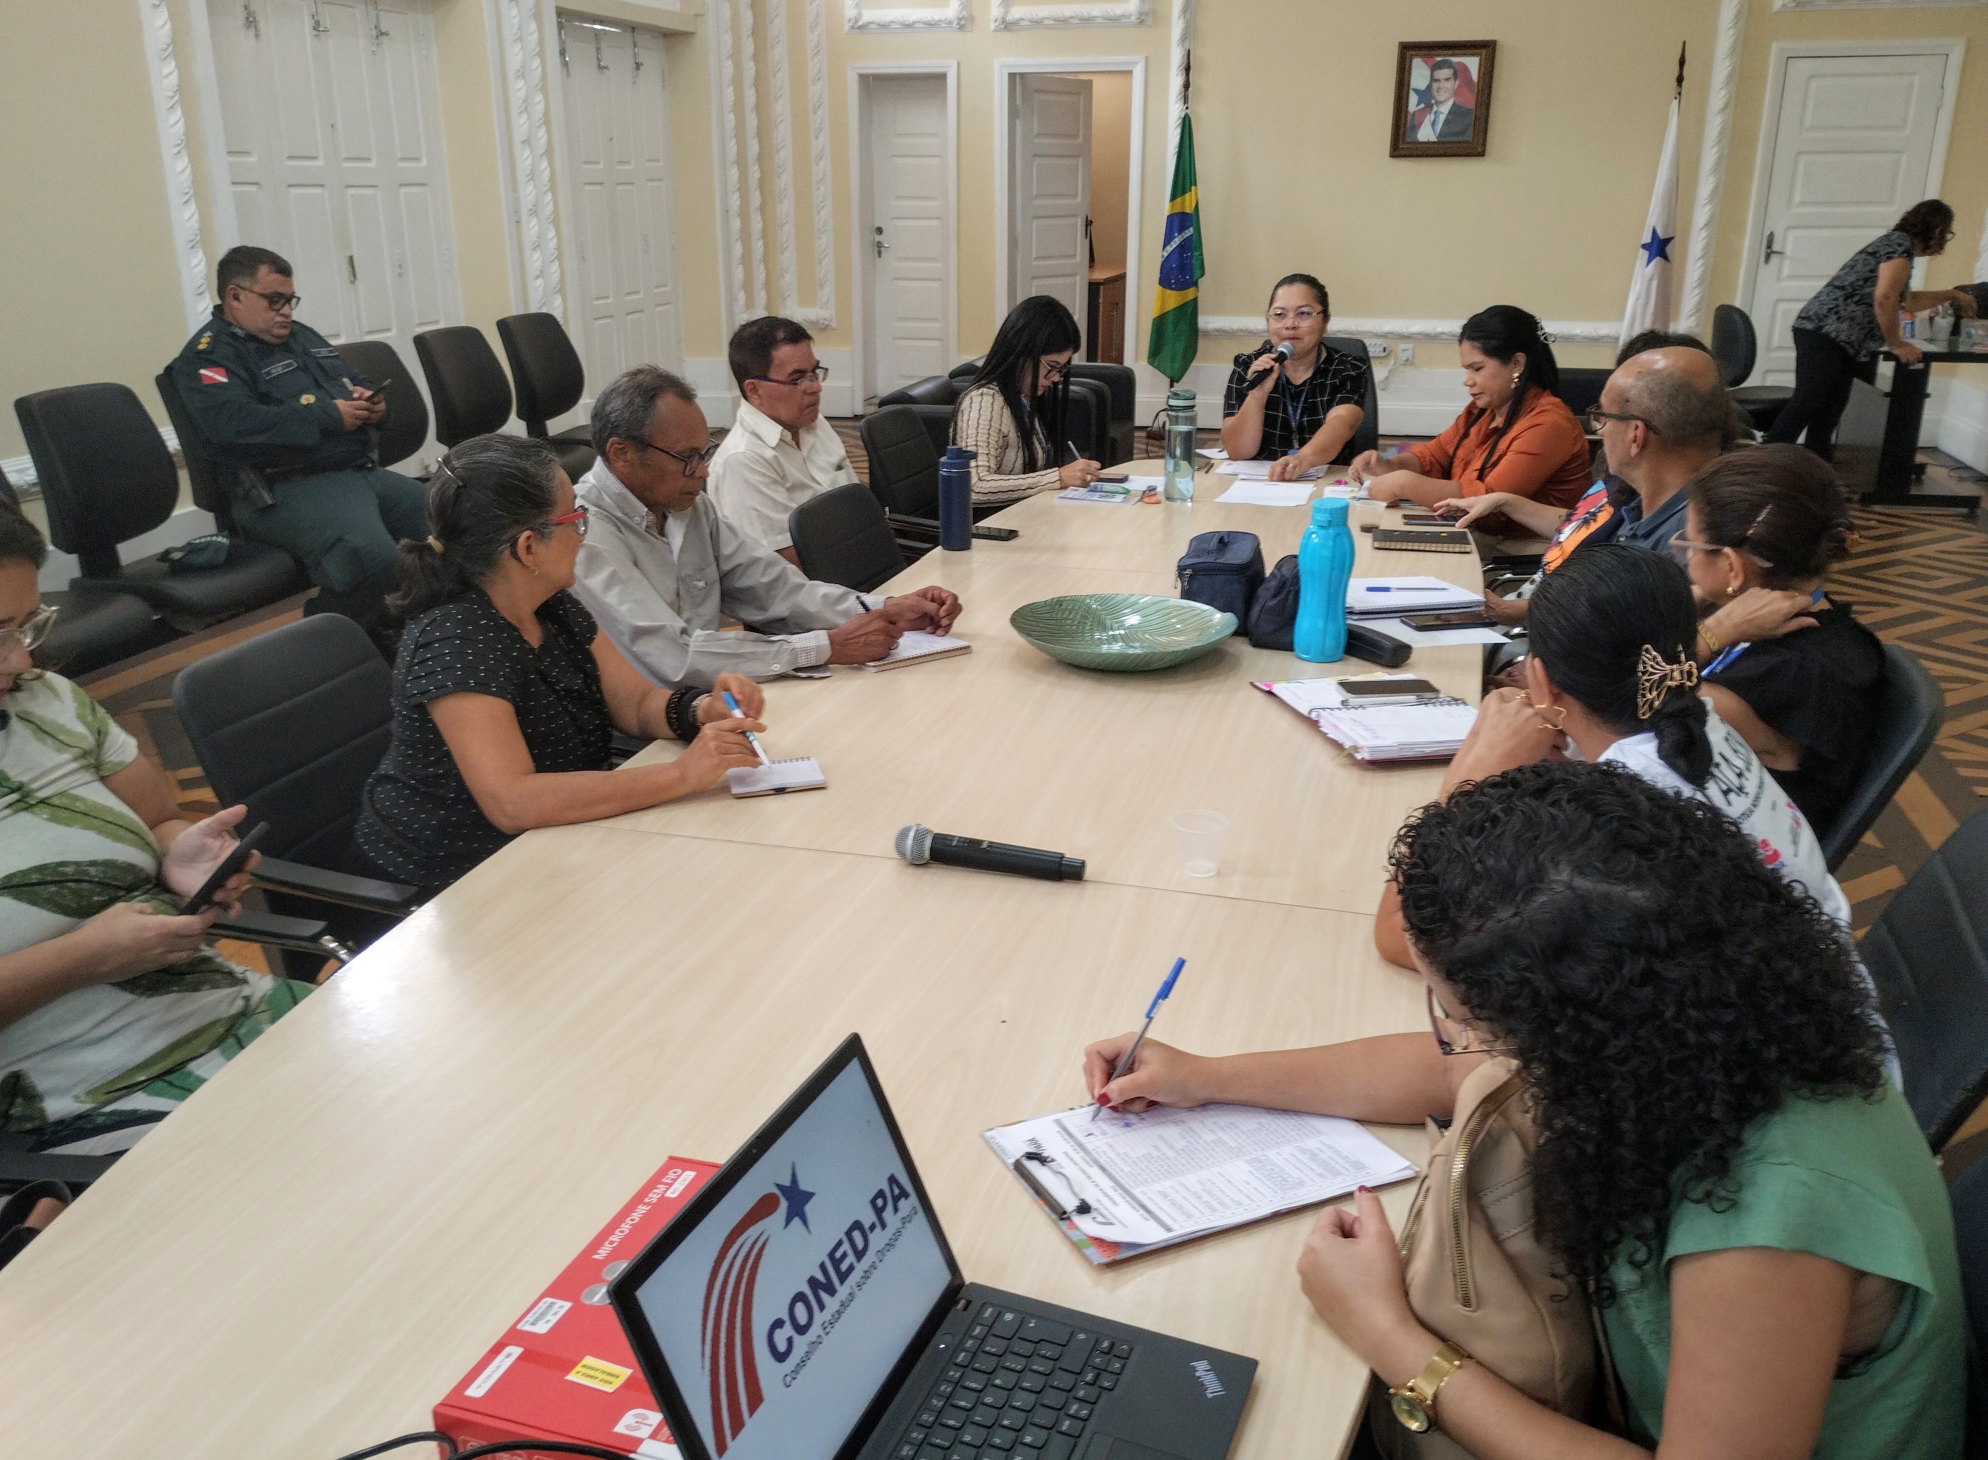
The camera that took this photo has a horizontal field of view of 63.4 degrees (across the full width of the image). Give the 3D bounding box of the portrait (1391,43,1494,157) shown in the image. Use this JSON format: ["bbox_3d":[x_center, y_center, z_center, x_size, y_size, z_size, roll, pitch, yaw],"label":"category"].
[{"bbox_3d":[2.728,-3.828,9.789,0.570,0.660,0.045,5,19,15],"label":"portrait"}]

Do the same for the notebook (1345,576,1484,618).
[{"bbox_3d":[0.822,-0.270,3.301,0.282,0.024,0.212,-5,19,-13],"label":"notebook"}]

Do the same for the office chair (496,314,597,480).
[{"bbox_3d":[-1.757,-1.308,7.160,0.640,0.980,0.500,6,20,16],"label":"office chair"}]

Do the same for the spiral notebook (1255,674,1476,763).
[{"bbox_3d":[0.631,-0.034,2.600,0.282,0.028,0.413,-3,19,-9],"label":"spiral notebook"}]

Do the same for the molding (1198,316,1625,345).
[{"bbox_3d":[2.589,-2.485,10.023,2.902,0.120,0.050,4,19,11],"label":"molding"}]

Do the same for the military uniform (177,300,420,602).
[{"bbox_3d":[-2.053,-0.857,5.111,0.740,0.920,0.590,6,20,16],"label":"military uniform"}]

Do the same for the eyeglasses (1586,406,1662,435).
[{"bbox_3d":[1.253,-0.610,3.122,0.145,0.050,0.145,-17,26,-41],"label":"eyeglasses"}]

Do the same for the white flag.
[{"bbox_3d":[3.783,-2.781,9.249,0.320,1.623,0.230,4,19,11],"label":"white flag"}]

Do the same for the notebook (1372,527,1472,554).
[{"bbox_3d":[0.985,-0.435,3.729,0.217,0.020,0.155,3,19,8],"label":"notebook"}]

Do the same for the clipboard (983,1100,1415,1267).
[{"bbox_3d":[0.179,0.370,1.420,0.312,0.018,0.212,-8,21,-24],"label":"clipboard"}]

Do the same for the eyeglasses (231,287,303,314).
[{"bbox_3d":[-2.080,-1.233,4.600,0.145,0.050,0.145,17,22,8],"label":"eyeglasses"}]

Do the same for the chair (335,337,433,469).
[{"bbox_3d":[-2.000,-0.866,5.817,0.620,0.970,0.500,4,20,12],"label":"chair"}]

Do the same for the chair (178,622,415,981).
[{"bbox_3d":[-0.798,0.313,2.511,0.600,0.900,0.570,7,20,20],"label":"chair"}]

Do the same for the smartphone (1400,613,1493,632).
[{"bbox_3d":[0.871,-0.206,3.079,0.162,0.010,0.077,-4,20,-12],"label":"smartphone"}]

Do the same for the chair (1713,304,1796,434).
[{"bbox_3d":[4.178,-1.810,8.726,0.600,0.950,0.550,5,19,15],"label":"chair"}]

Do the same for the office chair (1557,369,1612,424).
[{"bbox_3d":[2.422,-1.071,6.707,0.620,0.820,0.640,5,19,15],"label":"office chair"}]

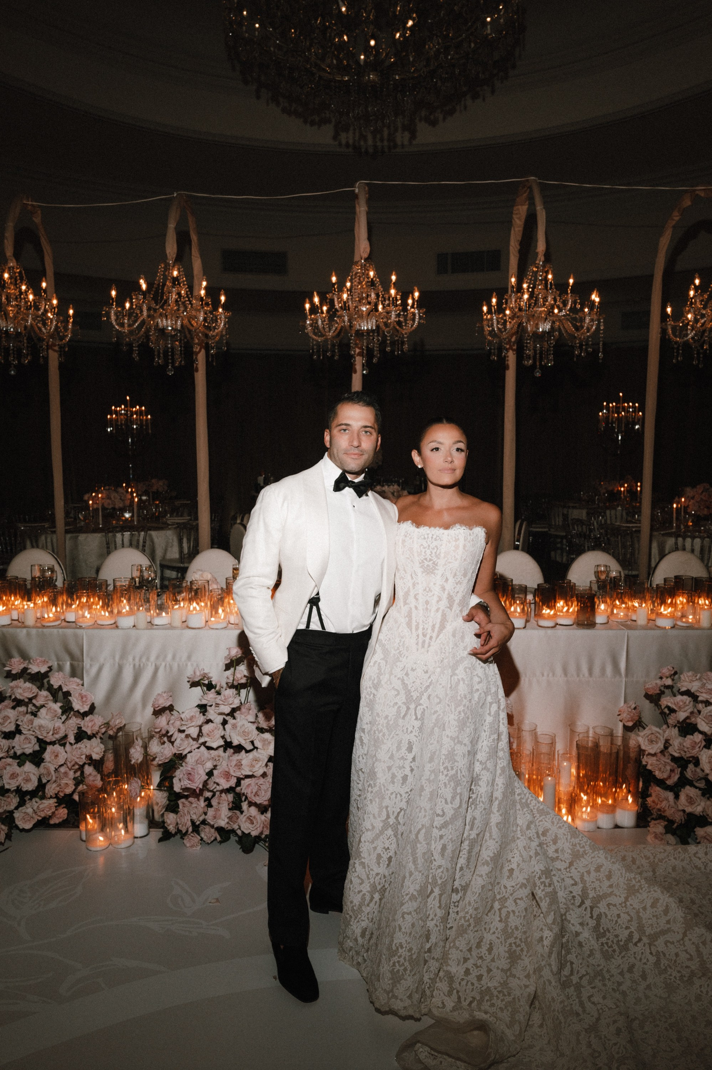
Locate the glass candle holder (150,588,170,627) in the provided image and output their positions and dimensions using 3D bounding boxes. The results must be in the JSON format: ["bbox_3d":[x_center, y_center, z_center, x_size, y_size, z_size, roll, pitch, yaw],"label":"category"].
[{"bbox_3d":[-0.957,0.353,4.072,0.086,0.169,0.086,0,8,0],"label":"glass candle holder"}]

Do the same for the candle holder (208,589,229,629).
[{"bbox_3d":[-0.675,0.363,4.093,0.093,0.181,0.093,0,7,0],"label":"candle holder"}]

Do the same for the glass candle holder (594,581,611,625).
[{"bbox_3d":[1.188,0.329,4.037,0.087,0.193,0.087,0,9,0],"label":"glass candle holder"}]

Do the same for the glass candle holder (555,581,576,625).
[{"bbox_3d":[1.030,0.335,4.088,0.089,0.201,0.089,0,8,0],"label":"glass candle holder"}]

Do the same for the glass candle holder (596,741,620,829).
[{"bbox_3d":[1.098,1.091,3.626,0.087,0.357,0.087,0,9,0],"label":"glass candle holder"}]

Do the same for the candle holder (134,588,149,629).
[{"bbox_3d":[-1.031,0.354,4.002,0.070,0.185,0.070,0,8,0],"label":"candle holder"}]

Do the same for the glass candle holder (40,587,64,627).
[{"bbox_3d":[-1.461,0.348,3.996,0.093,0.169,0.093,0,9,0],"label":"glass candle holder"}]

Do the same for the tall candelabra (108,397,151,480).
[{"bbox_3d":[-3.176,-1.188,11.541,0.610,1.445,0.610,0,7,0],"label":"tall candelabra"}]

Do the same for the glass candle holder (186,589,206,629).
[{"bbox_3d":[-0.785,0.357,4.092,0.093,0.194,0.093,0,7,0],"label":"glass candle holder"}]

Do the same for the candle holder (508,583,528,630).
[{"bbox_3d":[0.795,0.351,4.089,0.091,0.207,0.091,0,7,0],"label":"candle holder"}]

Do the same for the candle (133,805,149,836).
[{"bbox_3d":[-0.925,1.221,3.553,0.078,0.108,0.078,0,8,0],"label":"candle"}]

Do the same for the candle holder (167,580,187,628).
[{"bbox_3d":[-0.884,0.343,4.123,0.091,0.214,0.091,0,7,0],"label":"candle holder"}]

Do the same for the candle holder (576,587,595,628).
[{"bbox_3d":[1.111,0.352,4.024,0.085,0.184,0.085,0,8,0],"label":"candle holder"}]

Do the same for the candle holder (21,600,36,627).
[{"bbox_3d":[-1.575,0.379,4.005,0.071,0.104,0.071,0,9,0],"label":"candle holder"}]

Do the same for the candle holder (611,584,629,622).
[{"bbox_3d":[1.301,0.337,4.104,0.091,0.158,0.091,0,9,0],"label":"candle holder"}]

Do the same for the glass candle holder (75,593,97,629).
[{"bbox_3d":[-1.342,0.370,4.134,0.093,0.157,0.093,0,7,0],"label":"glass candle holder"}]

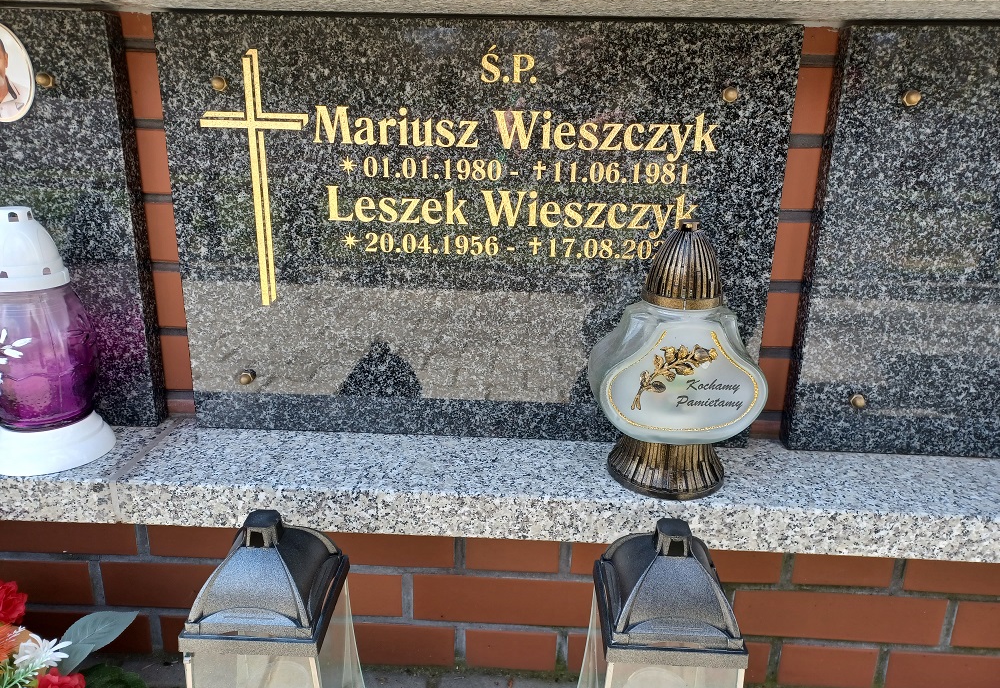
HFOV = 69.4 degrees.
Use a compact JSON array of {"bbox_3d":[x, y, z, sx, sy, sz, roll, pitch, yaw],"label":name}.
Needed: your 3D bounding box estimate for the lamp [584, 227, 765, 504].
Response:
[{"bbox_3d":[0.170,0.011,0.690,0.161,0.251,0.112,0,16,-5],"label":"lamp"}]

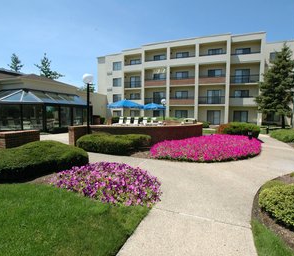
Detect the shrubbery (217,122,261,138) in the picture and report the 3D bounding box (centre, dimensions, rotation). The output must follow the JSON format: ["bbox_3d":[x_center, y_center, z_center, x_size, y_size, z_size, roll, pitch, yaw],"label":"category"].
[{"bbox_3d":[6.847,0.121,12.630,2.900,1.100,1.900,1,4,12],"label":"shrubbery"}]

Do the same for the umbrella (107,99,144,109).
[{"bbox_3d":[-1.476,-0.742,11.878,2.500,2.520,2.500,1,4,0],"label":"umbrella"}]

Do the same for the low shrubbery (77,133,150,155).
[{"bbox_3d":[-1.388,0.570,7.403,3.150,0.780,1.700,0,4,-8],"label":"low shrubbery"}]

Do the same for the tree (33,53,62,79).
[{"bbox_3d":[-16.200,-6.451,27.651,5.000,11.800,5.000,1,4,0],"label":"tree"}]

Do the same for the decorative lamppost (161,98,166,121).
[{"bbox_3d":[1.718,-1.387,17.446,0.500,3.150,0.500,1,4,0],"label":"decorative lamppost"}]

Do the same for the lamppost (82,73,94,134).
[{"bbox_3d":[-2.860,-0.893,8.362,0.510,3.550,0.510,1,4,0],"label":"lamppost"}]

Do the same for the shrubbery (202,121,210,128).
[{"bbox_3d":[6.890,-0.314,20.218,1.200,0.850,1.200,1,4,0],"label":"shrubbery"}]

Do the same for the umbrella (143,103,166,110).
[{"bbox_3d":[0.550,-0.945,15.471,2.450,2.500,2.450,1,4,0],"label":"umbrella"}]

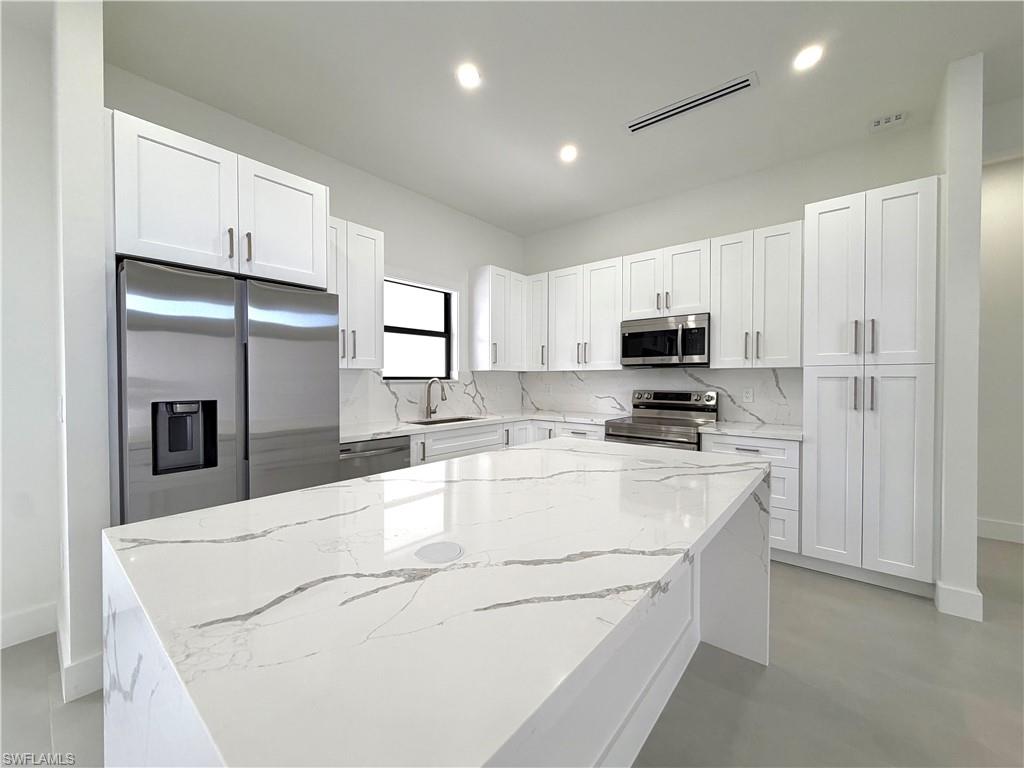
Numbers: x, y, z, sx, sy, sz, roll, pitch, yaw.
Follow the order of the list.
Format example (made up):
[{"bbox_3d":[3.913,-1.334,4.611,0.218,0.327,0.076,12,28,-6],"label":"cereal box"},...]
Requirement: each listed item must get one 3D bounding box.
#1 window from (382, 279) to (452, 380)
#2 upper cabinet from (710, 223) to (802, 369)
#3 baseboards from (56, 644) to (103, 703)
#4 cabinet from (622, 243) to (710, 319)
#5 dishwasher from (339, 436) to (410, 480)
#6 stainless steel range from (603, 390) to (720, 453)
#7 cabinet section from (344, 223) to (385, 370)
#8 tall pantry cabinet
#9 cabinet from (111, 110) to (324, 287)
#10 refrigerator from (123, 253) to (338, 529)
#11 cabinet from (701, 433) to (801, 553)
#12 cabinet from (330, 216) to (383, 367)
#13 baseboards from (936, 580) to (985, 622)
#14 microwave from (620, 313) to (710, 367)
[{"bbox_3d":[-0.928,-0.487,3.989,0.096,0.894,0.880,1,1,40],"label":"window"},{"bbox_3d":[1.966,-0.653,3.316,0.611,1.057,0.326,1,1,40],"label":"upper cabinet"},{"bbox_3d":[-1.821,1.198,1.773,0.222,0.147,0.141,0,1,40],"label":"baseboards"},{"bbox_3d":[1.431,-0.883,3.747,0.764,0.603,0.328,0,1,40],"label":"cabinet"},{"bbox_3d":[-1.163,0.815,3.005,0.615,0.860,0.600,0,1,40],"label":"dishwasher"},{"bbox_3d":[1.308,0.657,3.613,0.761,1.172,0.685,0,1,40],"label":"stainless steel range"},{"bbox_3d":[-1.214,-0.641,3.199,0.315,1.057,0.312,1,1,40],"label":"cabinet section"},{"bbox_3d":[2.371,-0.004,2.787,0.613,2.342,0.626,1,1,40],"label":"tall pantry cabinet"},{"bbox_3d":[-1.644,-0.863,2.323,0.678,0.603,0.921,0,1,40],"label":"cabinet"},{"bbox_3d":[-1.603,0.378,2.307,0.855,1.781,0.906,1,1,40],"label":"refrigerator"},{"bbox_3d":[1.881,0.793,3.192,0.617,0.848,0.622,0,1,40],"label":"cabinet"},{"bbox_3d":[-1.310,-0.646,3.094,0.328,1.057,0.607,1,1,40],"label":"cabinet"},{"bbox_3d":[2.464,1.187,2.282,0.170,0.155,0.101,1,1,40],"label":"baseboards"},{"bbox_3d":[1.414,-0.358,3.736,0.758,0.427,0.400,1,1,40],"label":"microwave"}]

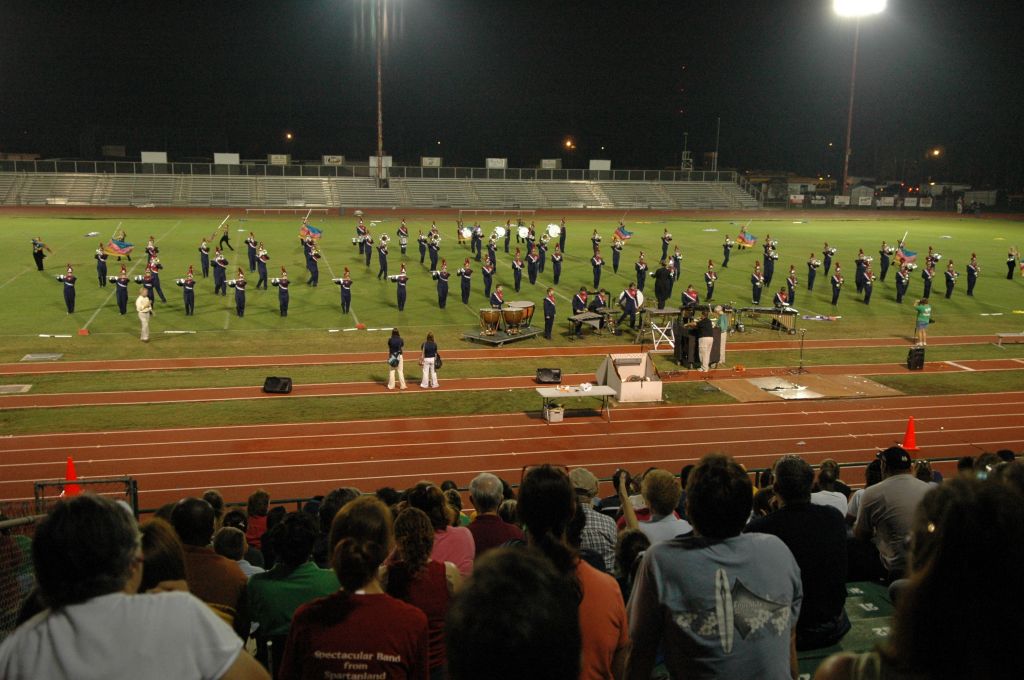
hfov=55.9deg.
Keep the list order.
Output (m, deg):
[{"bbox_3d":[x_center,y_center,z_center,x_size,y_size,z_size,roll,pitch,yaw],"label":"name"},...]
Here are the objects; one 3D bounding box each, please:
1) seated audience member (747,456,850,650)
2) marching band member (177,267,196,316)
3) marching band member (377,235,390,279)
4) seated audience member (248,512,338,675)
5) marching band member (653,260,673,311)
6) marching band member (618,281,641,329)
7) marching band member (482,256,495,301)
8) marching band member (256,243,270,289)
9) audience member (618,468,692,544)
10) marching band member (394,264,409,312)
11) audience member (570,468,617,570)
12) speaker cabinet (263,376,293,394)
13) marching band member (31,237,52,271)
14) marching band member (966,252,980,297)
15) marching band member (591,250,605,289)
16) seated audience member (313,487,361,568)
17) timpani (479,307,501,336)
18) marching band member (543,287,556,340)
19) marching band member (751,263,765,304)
[{"bbox_3d":[1.131,1.089,4.417,0.520,1.300,0.720,-1,12,-15],"label":"seated audience member"},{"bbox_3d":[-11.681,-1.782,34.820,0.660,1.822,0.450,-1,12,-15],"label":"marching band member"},{"bbox_3d":[-5.905,-3.812,44.561,0.580,2.106,0.520,-1,12,-14],"label":"marching band member"},{"bbox_3d":[-1.011,1.310,4.580,0.480,1.240,0.820,-1,11,-11],"label":"seated audience member"},{"bbox_3d":[5.106,-1.854,32.560,0.580,1.633,0.500,-1,12,-14],"label":"marching band member"},{"bbox_3d":[4.249,-1.238,35.231,0.740,1.774,0.550,-1,12,-14],"label":"marching band member"},{"bbox_3d":[-0.969,-2.678,40.563,0.500,1.790,0.450,-3,12,-20],"label":"marching band member"},{"bbox_3d":[-10.501,-3.136,40.816,0.570,2.010,0.550,-4,13,-27],"label":"marching band member"},{"bbox_3d":[0.560,1.118,4.335,0.500,1.270,0.700,-1,12,-15],"label":"audience member"},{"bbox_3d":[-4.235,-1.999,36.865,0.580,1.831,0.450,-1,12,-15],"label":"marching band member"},{"bbox_3d":[0.428,1.373,6.297,0.500,1.250,0.780,0,12,-6],"label":"audience member"},{"bbox_3d":[-6.196,1.167,25.547,0.700,0.380,0.400,-1,12,-14],"label":"speaker cabinet"},{"bbox_3d":[-21.611,-3.939,44.164,0.750,1.510,0.600,1,11,-5],"label":"marching band member"},{"bbox_3d":[21.539,-3.036,44.934,0.500,1.980,0.450,-3,12,-21],"label":"marching band member"},{"bbox_3d":[3.892,-3.228,43.620,0.560,1.855,0.480,0,11,-8],"label":"marching band member"},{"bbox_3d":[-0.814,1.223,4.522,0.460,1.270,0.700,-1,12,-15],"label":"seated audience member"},{"bbox_3d":[-0.775,-0.679,33.021,0.710,0.830,0.710,-1,13,-14],"label":"timpani"},{"bbox_3d":[1.292,-0.908,33.289,0.380,1.749,0.500,9,14,34],"label":"marching band member"},{"bbox_3d":[10.505,-2.428,41.195,0.490,1.855,0.430,-3,13,-20],"label":"marching band member"}]

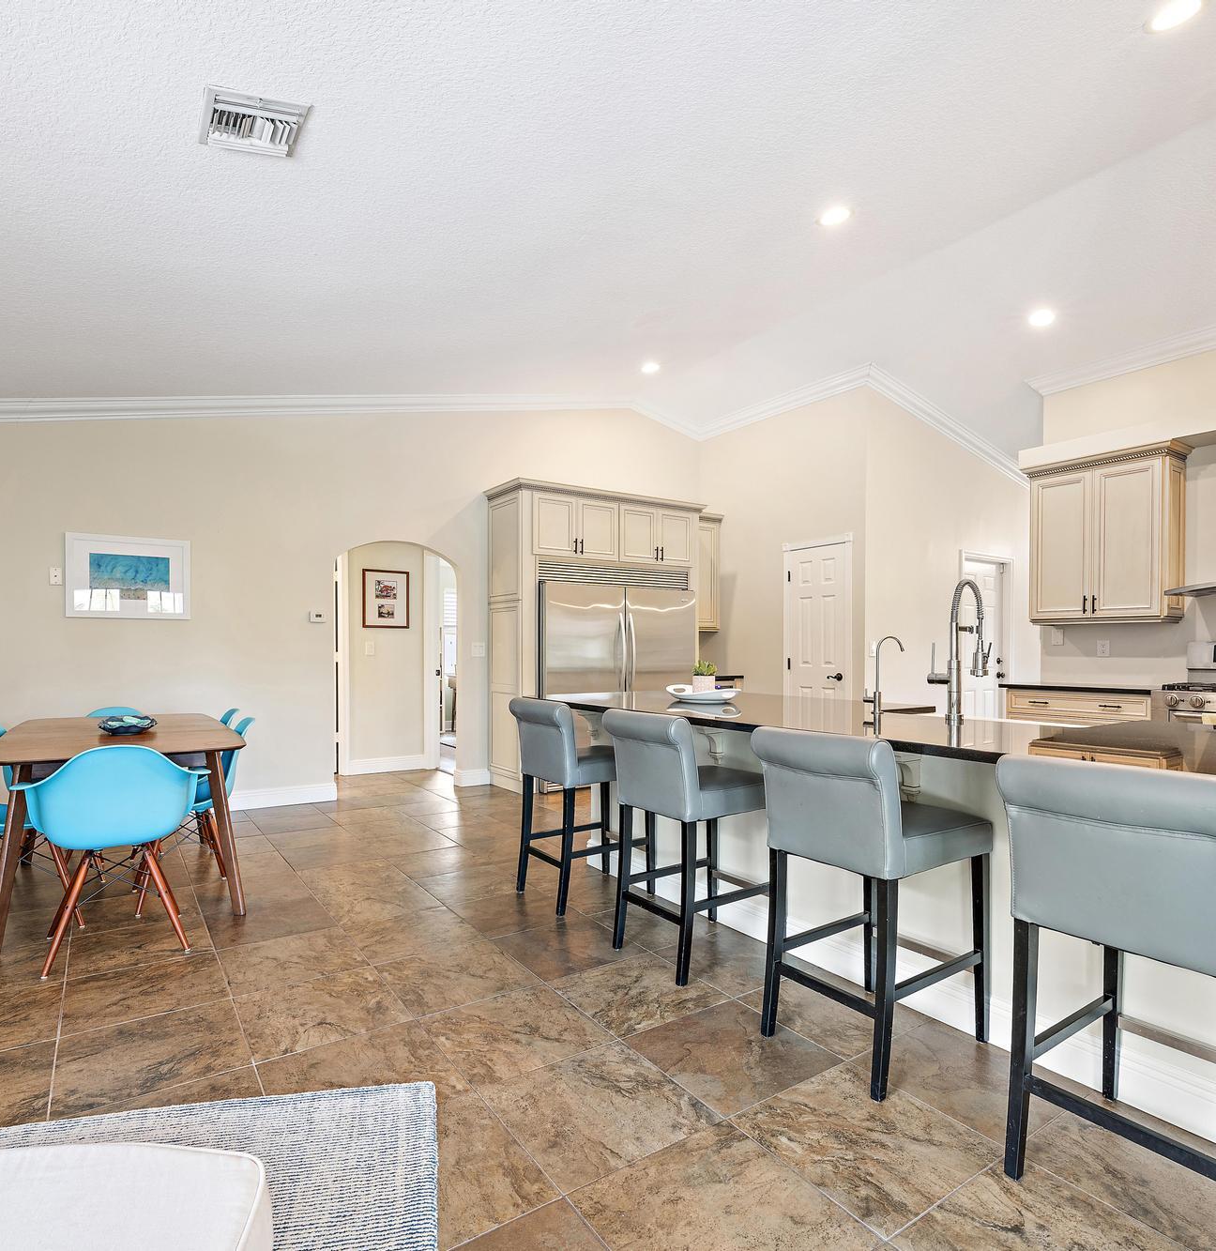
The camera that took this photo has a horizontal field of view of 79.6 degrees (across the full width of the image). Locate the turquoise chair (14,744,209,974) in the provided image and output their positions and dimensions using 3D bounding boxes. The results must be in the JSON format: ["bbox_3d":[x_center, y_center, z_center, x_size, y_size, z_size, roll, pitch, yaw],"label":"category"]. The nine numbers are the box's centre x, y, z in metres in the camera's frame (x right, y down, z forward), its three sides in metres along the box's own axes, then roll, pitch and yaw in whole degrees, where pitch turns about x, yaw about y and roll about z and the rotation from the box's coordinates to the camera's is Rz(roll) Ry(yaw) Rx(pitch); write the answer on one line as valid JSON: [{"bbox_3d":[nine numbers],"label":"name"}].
[{"bbox_3d":[-1.988,0.884,2.965,0.630,0.815,0.610,1,-1,-34],"label":"turquoise chair"}]

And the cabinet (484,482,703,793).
[{"bbox_3d":[-0.074,0.123,6.833,2.030,2.600,0.660,1,-1,-34],"label":"cabinet"}]

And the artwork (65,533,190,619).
[{"bbox_3d":[-3.169,-0.308,4.843,0.690,0.548,0.030,1,-2,-34],"label":"artwork"}]

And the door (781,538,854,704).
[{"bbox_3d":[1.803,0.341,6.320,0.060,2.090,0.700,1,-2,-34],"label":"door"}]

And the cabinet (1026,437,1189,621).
[{"bbox_3d":[3.860,-0.645,5.709,0.370,1.280,0.940,1,-1,-34],"label":"cabinet"}]

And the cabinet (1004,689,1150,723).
[{"bbox_3d":[3.755,0.943,5.649,0.630,0.880,0.980,1,-1,-34],"label":"cabinet"}]

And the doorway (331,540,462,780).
[{"bbox_3d":[-1.719,0.331,5.913,0.995,2.025,0.150,1,-2,-34],"label":"doorway"}]

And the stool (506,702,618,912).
[{"bbox_3d":[-0.119,0.834,3.572,0.580,0.955,0.460,1,-1,-34],"label":"stool"}]

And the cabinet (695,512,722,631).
[{"bbox_3d":[0.834,-0.520,7.310,0.510,1.140,0.370,1,-2,-34],"label":"cabinet"}]

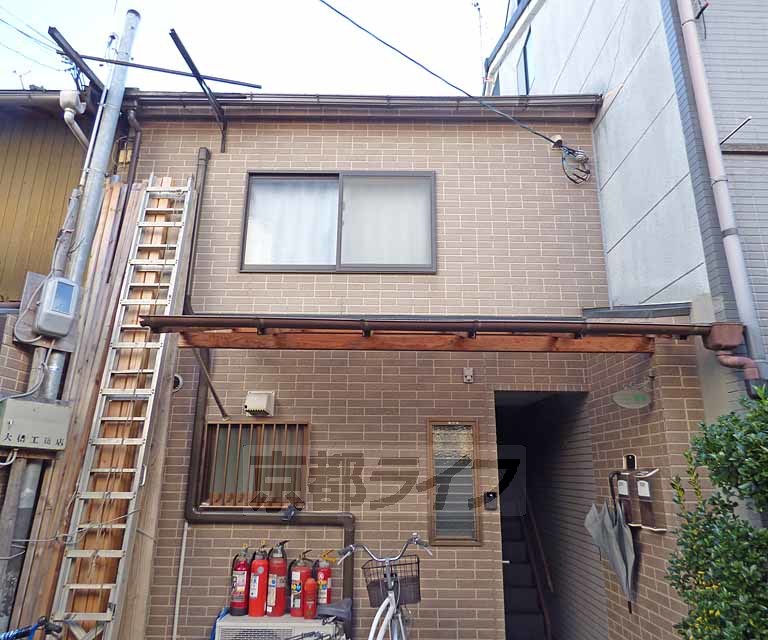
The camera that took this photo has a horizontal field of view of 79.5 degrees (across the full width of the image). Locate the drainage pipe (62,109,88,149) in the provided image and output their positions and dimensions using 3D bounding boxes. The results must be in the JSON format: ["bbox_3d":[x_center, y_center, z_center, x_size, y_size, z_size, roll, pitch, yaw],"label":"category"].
[{"bbox_3d":[-2.643,-1.639,3.971,0.095,0.260,0.340,0,-14,0],"label":"drainage pipe"}]

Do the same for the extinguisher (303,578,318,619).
[{"bbox_3d":[-0.469,1.802,2.997,0.092,0.234,0.092,-1,-14,5],"label":"extinguisher"}]

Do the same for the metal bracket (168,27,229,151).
[{"bbox_3d":[-1.487,-1.862,3.748,0.080,0.460,1.060,0,-14,0],"label":"metal bracket"}]

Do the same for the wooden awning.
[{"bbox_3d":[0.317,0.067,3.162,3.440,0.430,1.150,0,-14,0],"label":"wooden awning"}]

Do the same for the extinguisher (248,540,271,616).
[{"bbox_3d":[-0.821,1.717,3.091,0.145,0.435,0.140,-2,-15,10],"label":"extinguisher"}]

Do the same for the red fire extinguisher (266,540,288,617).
[{"bbox_3d":[-0.711,1.715,3.092,0.145,0.442,0.140,-2,-15,10],"label":"red fire extinguisher"}]

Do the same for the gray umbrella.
[{"bbox_3d":[1.382,1.352,2.823,0.250,0.770,0.220,0,-14,0],"label":"gray umbrella"}]

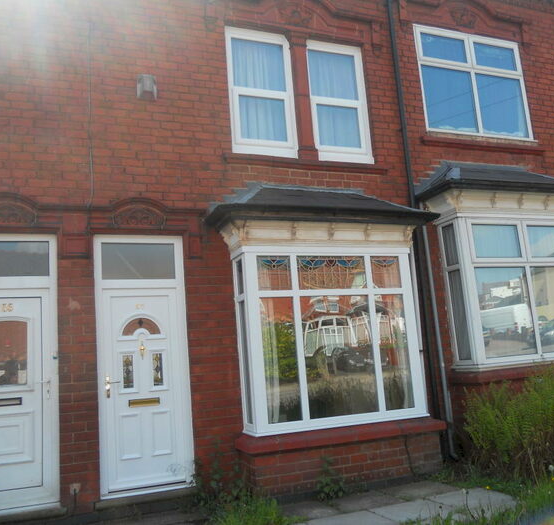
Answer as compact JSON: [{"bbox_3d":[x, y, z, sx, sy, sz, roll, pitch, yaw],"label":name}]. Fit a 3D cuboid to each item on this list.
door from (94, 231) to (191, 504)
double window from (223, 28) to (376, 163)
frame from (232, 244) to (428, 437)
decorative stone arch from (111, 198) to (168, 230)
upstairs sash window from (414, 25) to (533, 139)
[{"bbox_3d":[-1.366,0.991,5.591,0.925,2.578,0.090,0,-11,-22],"label":"door"},{"bbox_3d":[0.297,-2.069,6.907,1.920,1.633,0.090,0,-11,-22],"label":"double window"},{"bbox_3d":[0.610,0.818,6.086,2.057,1.899,0.413,0,-11,-22],"label":"frame"},{"bbox_3d":[-1.448,-0.509,5.735,0.562,0.326,0.110,0,-11,-22],"label":"decorative stone arch"},{"bbox_3d":[2.922,-2.636,8.105,1.994,1.633,0.090,0,-11,-22],"label":"upstairs sash window"}]

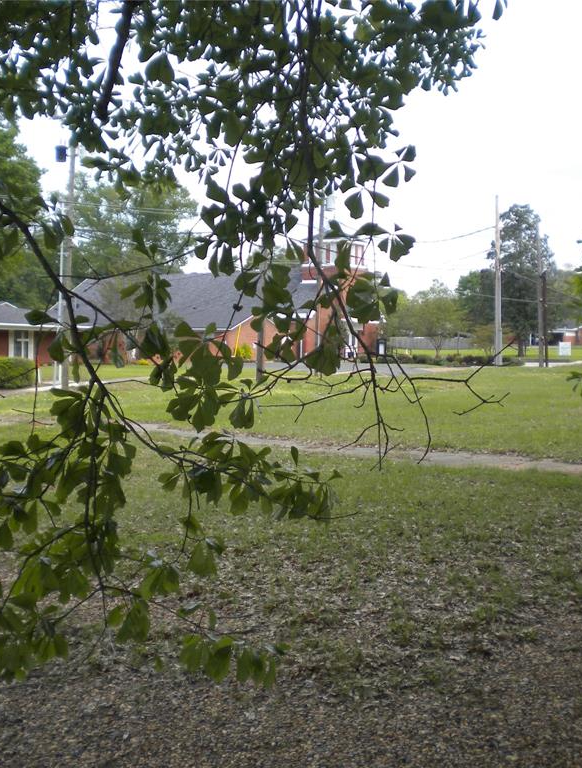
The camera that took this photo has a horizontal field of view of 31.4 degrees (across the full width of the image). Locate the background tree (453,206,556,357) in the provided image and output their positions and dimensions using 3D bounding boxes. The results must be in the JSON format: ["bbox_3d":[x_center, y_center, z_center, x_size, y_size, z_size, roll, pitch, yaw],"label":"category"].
[{"bbox_3d":[20.749,-10.087,99.692,9.300,14.680,9.000,0,2,0],"label":"background tree"}]

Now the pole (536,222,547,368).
[{"bbox_3d":[15.107,-5.371,62.815,0.320,8.810,0.320,-2,2,0],"label":"pole"}]

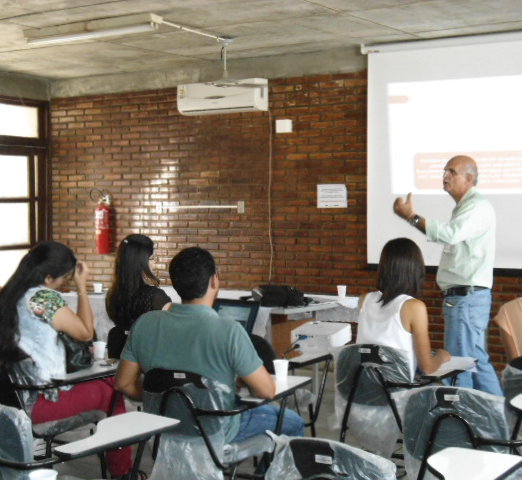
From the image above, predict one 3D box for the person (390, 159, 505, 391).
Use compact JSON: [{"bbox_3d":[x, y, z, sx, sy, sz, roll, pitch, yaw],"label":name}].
[{"bbox_3d":[1.000,0.412,5.280,0.620,1.735,0.550,0,2,12],"label":"person"}]

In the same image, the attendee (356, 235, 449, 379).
[{"bbox_3d":[0.730,0.642,4.620,0.480,1.310,0.780,1,2,34],"label":"attendee"}]

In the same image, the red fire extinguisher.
[{"bbox_3d":[-1.615,-0.168,9.983,0.170,0.620,0.180,0,2,0],"label":"red fire extinguisher"}]

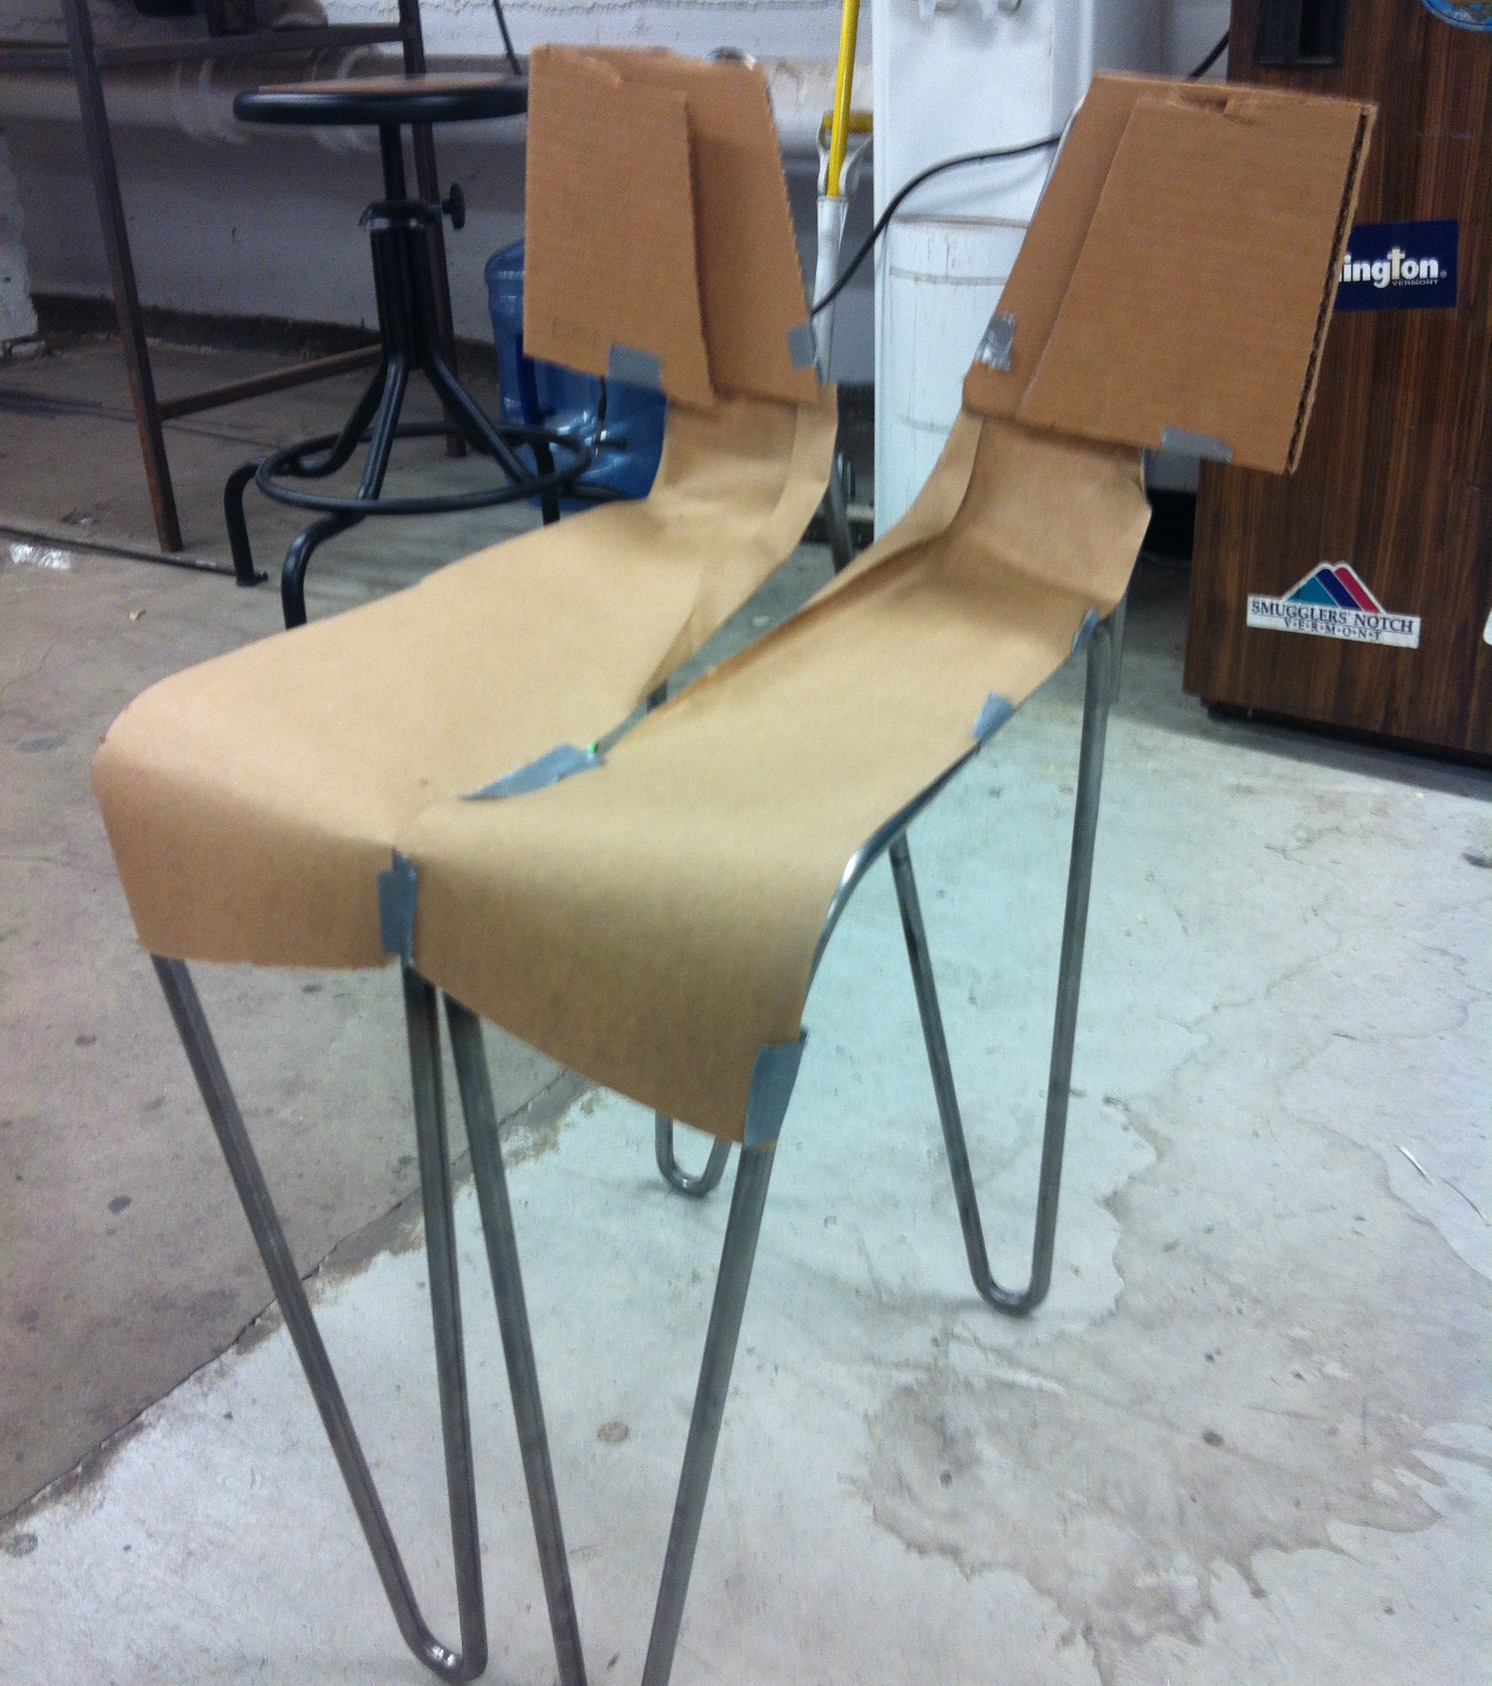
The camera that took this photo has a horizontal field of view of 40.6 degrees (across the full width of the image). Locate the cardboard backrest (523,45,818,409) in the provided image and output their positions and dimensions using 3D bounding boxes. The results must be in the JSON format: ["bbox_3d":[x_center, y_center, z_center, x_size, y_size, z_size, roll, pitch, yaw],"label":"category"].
[{"bbox_3d":[-0.048,-0.395,1.286,0.190,0.210,0.040,5,7,17],"label":"cardboard backrest"}]

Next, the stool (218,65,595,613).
[{"bbox_3d":[-0.418,-0.612,2.538,0.469,0.640,0.469,-11,26,-18],"label":"stool"}]

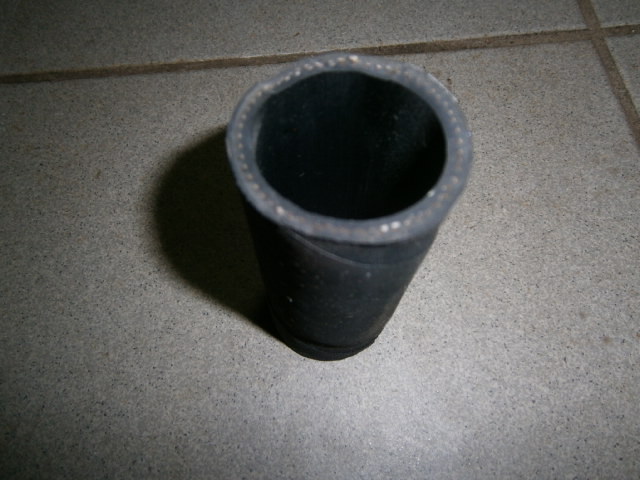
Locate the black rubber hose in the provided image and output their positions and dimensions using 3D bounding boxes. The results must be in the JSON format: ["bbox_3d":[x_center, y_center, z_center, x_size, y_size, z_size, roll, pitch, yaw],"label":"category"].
[{"bbox_3d":[0.005,0.001,0.125,0.043,0.086,0.043,0,64,-2],"label":"black rubber hose"}]

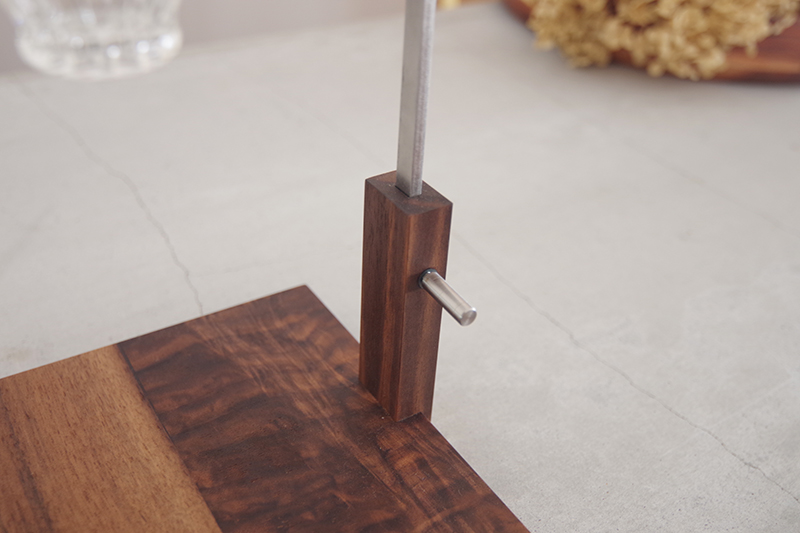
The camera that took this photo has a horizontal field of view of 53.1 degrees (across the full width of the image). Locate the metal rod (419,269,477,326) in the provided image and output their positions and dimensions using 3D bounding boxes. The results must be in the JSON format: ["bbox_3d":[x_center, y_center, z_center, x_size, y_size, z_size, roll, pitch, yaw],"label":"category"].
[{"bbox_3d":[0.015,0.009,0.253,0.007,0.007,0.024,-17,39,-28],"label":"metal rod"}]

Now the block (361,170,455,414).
[{"bbox_3d":[0.000,0.017,0.281,0.016,0.098,0.026,-17,39,-28],"label":"block"}]

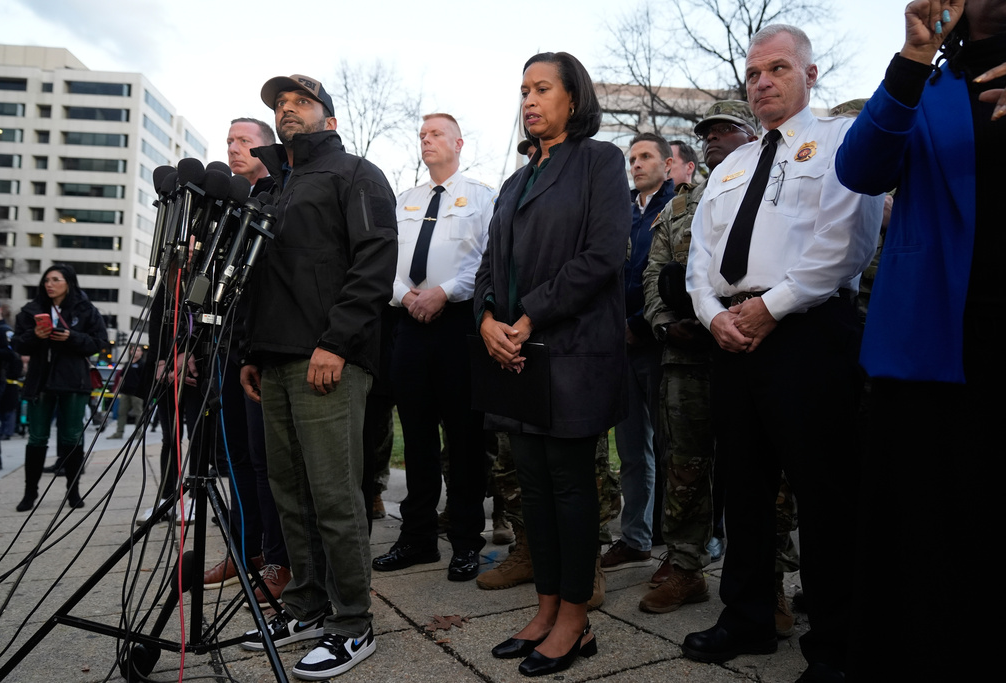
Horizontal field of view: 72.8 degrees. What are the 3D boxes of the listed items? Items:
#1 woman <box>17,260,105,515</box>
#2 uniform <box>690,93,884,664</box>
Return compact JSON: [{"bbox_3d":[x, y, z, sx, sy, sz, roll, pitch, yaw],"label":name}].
[{"bbox_3d":[-2.982,0.281,4.616,0.540,1.630,0.420,2,-5,-20],"label":"woman"},{"bbox_3d":[0.748,0.114,1.852,0.400,1.540,0.550,3,-5,-30],"label":"uniform"}]

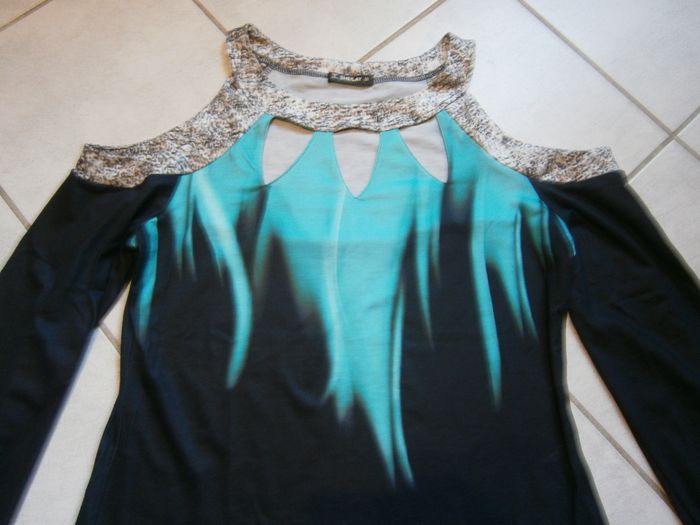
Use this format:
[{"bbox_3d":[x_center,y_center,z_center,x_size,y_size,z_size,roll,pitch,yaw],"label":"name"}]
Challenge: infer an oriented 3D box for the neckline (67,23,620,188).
[{"bbox_3d":[-0.001,-0.185,0.609,0.608,0.022,0.219,0,73,-1],"label":"neckline"}]

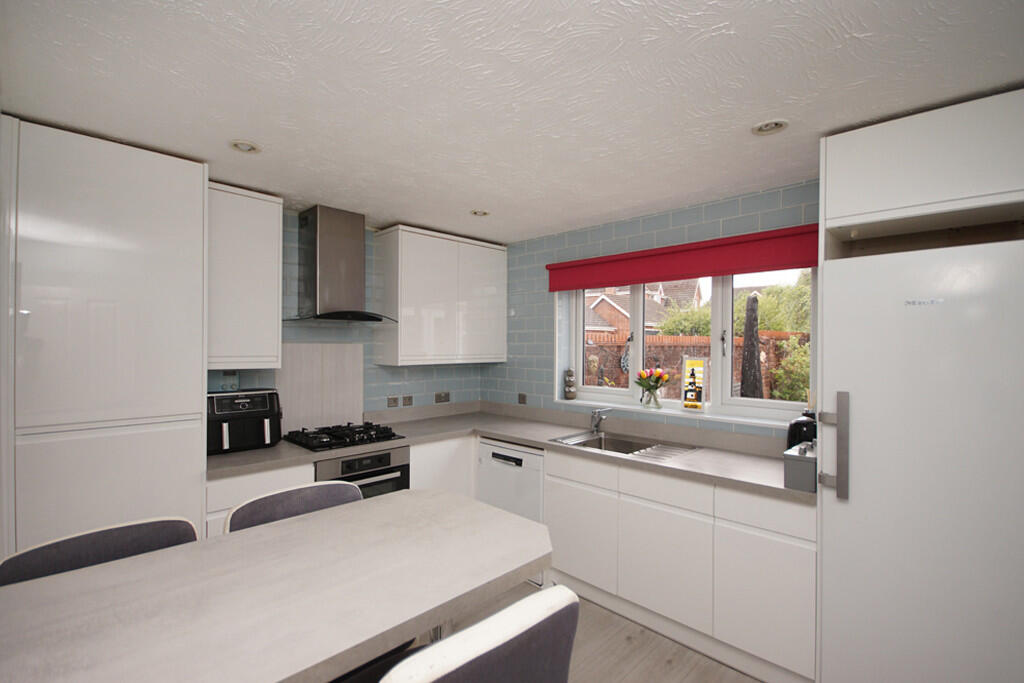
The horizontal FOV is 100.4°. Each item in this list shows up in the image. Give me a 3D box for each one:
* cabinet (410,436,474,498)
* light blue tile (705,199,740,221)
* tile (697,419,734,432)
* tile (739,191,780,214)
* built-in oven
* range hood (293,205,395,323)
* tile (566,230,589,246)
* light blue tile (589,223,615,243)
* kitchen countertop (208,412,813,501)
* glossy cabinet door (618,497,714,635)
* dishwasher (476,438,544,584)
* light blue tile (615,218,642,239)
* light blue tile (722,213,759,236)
[{"bbox_3d":[-0.652,1.041,3.094,0.570,0.720,0.530,0,0,45],"label":"cabinet"},{"bbox_3d":[1.245,-0.773,2.534,0.201,0.099,0.010,0,0,41],"label":"light blue tile"},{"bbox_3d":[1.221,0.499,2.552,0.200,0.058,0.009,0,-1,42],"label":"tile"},{"bbox_3d":[1.406,-0.779,2.410,0.200,0.102,0.009,0,-1,42],"label":"tile"},{"bbox_3d":[-1.059,0.974,2.754,0.592,0.595,0.560,1,-1,-42],"label":"built-in oven"},{"bbox_3d":[-1.148,-0.475,2.794,0.620,0.735,0.490,1,-1,-42],"label":"range hood"},{"bbox_3d":[0.502,-0.786,3.244,0.202,0.104,0.010,0,-1,42],"label":"tile"},{"bbox_3d":[0.654,-0.773,3.087,0.200,0.102,0.009,0,-1,42],"label":"light blue tile"},{"bbox_3d":[-0.106,0.651,2.316,2.720,0.045,2.315,0,-1,45],"label":"kitchen countertop"},{"bbox_3d":[0.777,1.115,2.188,0.494,0.560,0.020,0,0,41],"label":"glossy cabinet door"},{"bbox_3d":[0.180,1.132,3.144,0.598,0.845,0.590,0,-1,42],"label":"dishwasher"},{"bbox_3d":[0.804,-0.774,2.951,0.200,0.102,0.009,0,-1,42],"label":"light blue tile"},{"bbox_3d":[1.337,-0.680,2.499,0.202,0.104,0.010,0,-1,42],"label":"light blue tile"}]

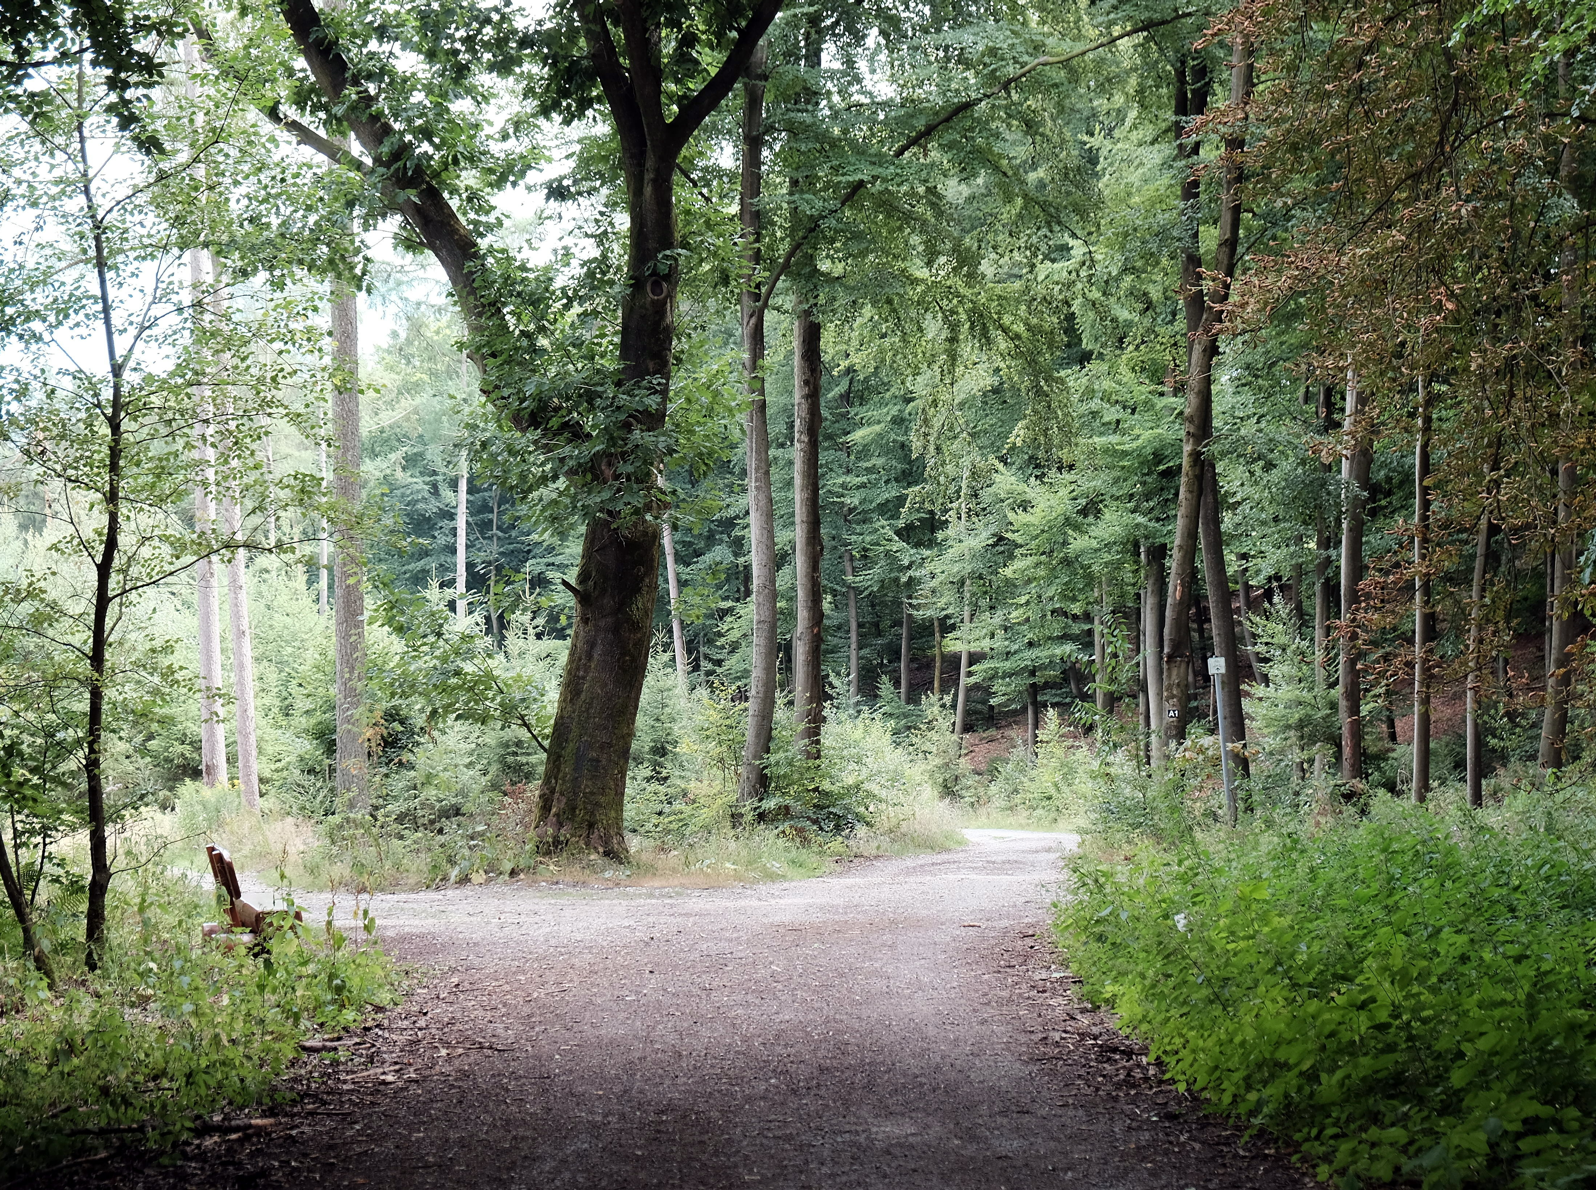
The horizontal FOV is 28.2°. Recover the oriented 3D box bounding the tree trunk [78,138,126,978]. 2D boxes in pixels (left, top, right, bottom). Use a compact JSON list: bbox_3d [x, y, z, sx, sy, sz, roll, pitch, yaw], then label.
[{"bbox_3d":[-4.434,-0.352,20.117,0.264,5.440,0.176,0,-2,0],"label":"tree trunk"}]

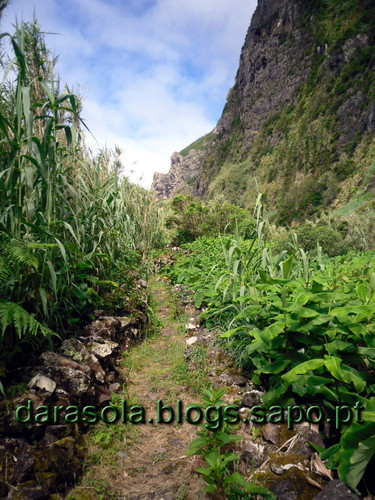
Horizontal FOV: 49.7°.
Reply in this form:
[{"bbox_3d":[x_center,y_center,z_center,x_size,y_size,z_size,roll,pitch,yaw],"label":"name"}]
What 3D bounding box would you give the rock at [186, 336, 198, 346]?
[{"bbox_3d":[0.087,1.584,7.000,0.210,0.130,0.180,0,2,0],"label":"rock"}]

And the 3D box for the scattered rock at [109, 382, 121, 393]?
[{"bbox_3d":[-0.830,1.564,4.600,0.140,0.090,0.120,0,2,0],"label":"scattered rock"}]

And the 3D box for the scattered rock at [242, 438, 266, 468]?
[{"bbox_3d":[0.489,1.484,2.950,0.180,0.160,0.170,0,2,0],"label":"scattered rock"}]

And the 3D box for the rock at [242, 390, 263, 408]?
[{"bbox_3d":[0.599,1.368,3.700,0.180,0.135,0.145,0,1,0],"label":"rock"}]

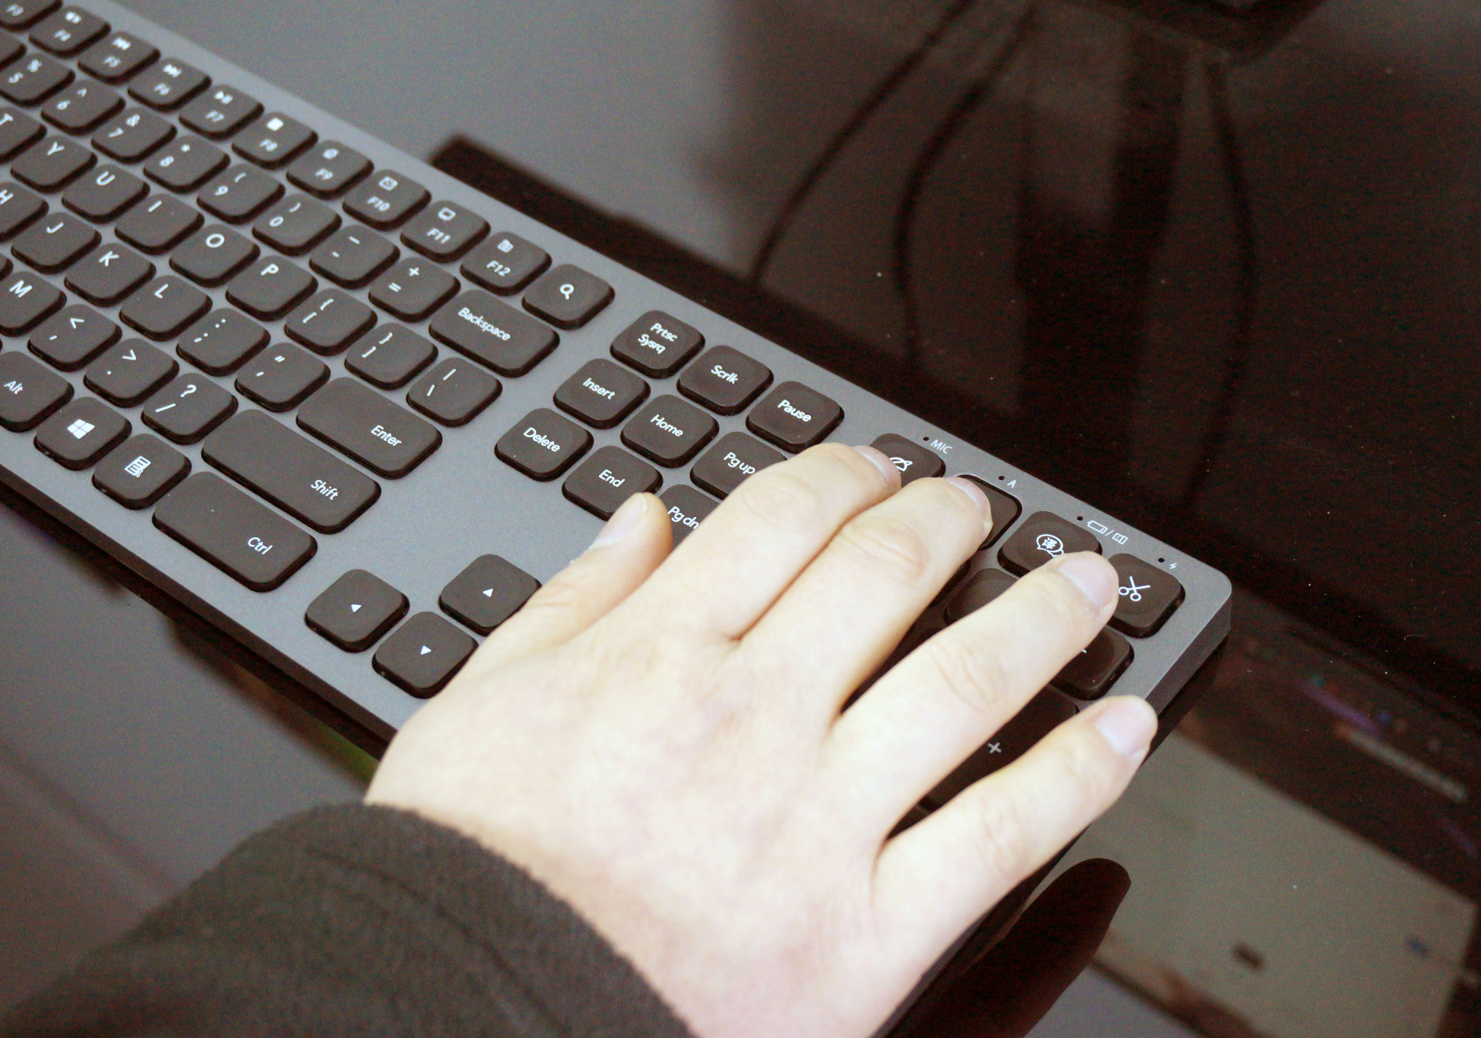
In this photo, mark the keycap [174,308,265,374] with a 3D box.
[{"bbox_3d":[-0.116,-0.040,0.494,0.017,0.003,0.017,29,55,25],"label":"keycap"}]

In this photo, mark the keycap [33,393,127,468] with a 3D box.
[{"bbox_3d":[-0.142,-0.019,0.476,0.017,0.003,0.017,29,55,25],"label":"keycap"}]

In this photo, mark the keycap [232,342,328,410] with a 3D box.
[{"bbox_3d":[-0.101,-0.031,0.486,0.017,0.003,0.017,29,55,25],"label":"keycap"}]

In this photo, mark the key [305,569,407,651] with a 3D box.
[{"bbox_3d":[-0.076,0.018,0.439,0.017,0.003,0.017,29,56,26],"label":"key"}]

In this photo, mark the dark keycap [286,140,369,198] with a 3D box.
[{"bbox_3d":[-0.100,-0.084,0.534,0.017,0.003,0.017,29,55,25],"label":"dark keycap"}]

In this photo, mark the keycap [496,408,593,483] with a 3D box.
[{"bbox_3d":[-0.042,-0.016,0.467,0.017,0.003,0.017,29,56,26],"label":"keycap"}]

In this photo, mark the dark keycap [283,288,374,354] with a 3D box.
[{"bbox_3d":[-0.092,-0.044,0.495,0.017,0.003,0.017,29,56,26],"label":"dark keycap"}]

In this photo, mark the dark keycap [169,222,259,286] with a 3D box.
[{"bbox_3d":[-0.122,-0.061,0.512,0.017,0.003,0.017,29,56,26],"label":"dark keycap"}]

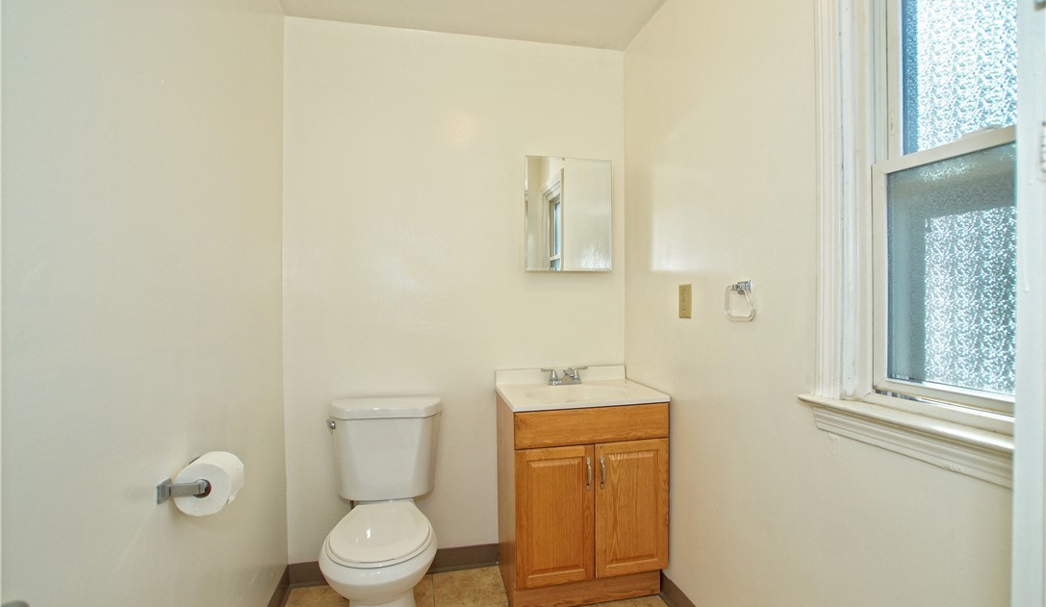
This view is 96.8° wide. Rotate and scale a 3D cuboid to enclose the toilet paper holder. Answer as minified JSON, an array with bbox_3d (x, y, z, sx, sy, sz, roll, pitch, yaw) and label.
[{"bbox_3d":[-0.753,0.409,1.079,0.082,0.042,0.170,0,1,-12],"label":"toilet paper holder"}]

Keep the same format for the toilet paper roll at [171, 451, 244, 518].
[{"bbox_3d":[-0.725,0.414,1.079,0.115,0.115,0.095,0,1,-12],"label":"toilet paper roll"}]

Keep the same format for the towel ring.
[{"bbox_3d":[0.646,-0.007,1.358,0.062,0.125,0.130,0,1,-12],"label":"towel ring"}]

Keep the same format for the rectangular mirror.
[{"bbox_3d":[0.215,-0.411,2.161,0.416,0.521,0.035,0,1,-12],"label":"rectangular mirror"}]

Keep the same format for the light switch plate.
[{"bbox_3d":[0.597,-0.008,1.717,0.008,0.122,0.082,0,1,-12],"label":"light switch plate"}]

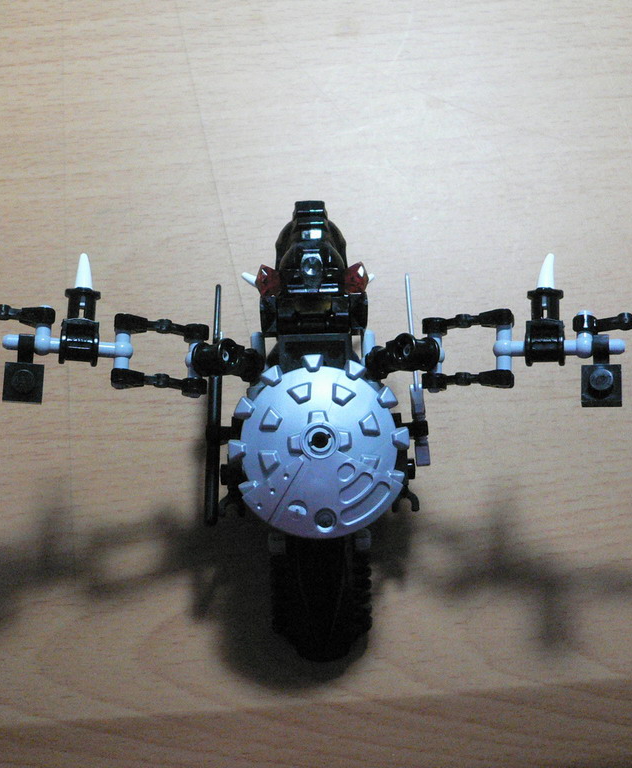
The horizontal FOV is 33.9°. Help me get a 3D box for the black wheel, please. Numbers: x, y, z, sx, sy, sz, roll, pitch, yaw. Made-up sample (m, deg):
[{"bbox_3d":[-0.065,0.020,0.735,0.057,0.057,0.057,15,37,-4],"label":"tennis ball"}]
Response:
[{"bbox_3d":[0.001,0.045,0.234,0.022,0.035,0.035,0,74,0],"label":"black wheel"}]

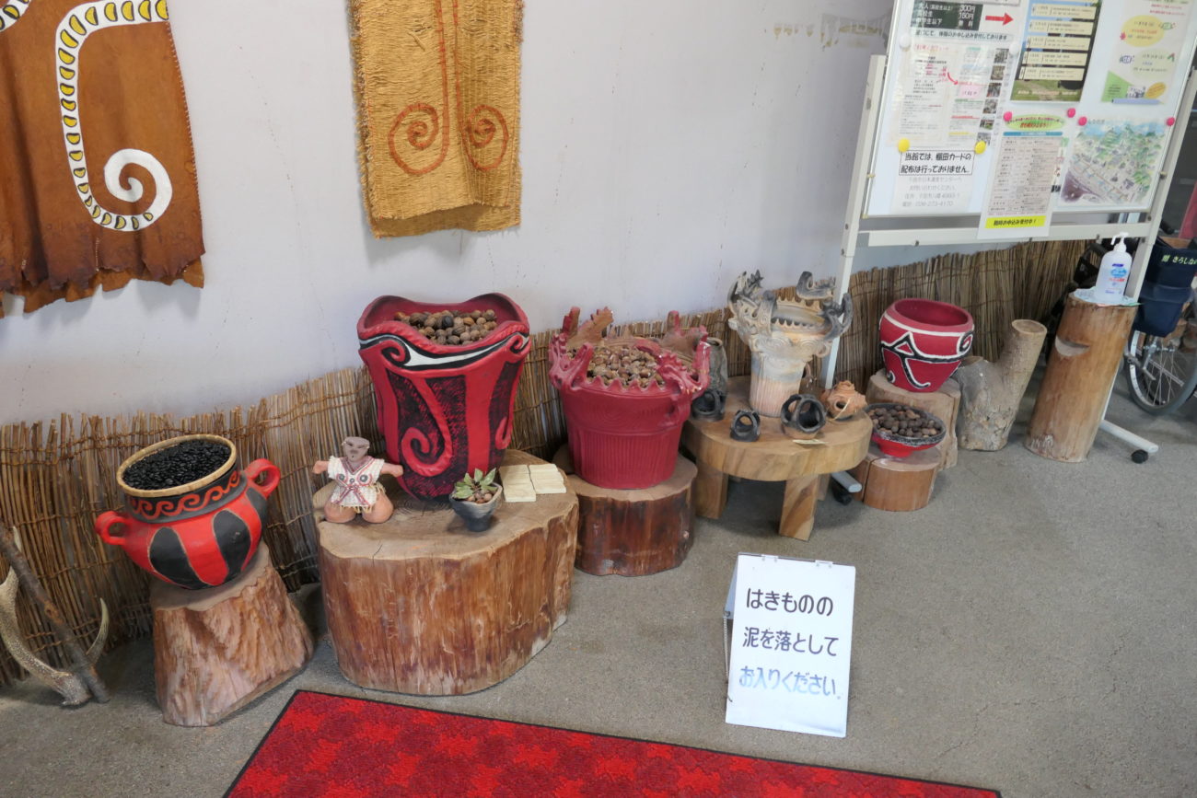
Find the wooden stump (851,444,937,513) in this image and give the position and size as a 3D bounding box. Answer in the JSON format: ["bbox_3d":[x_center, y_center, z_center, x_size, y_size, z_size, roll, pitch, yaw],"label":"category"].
[{"bbox_3d":[0.992,0.255,2.807,0.290,0.130,0.265,10,23,20],"label":"wooden stump"}]

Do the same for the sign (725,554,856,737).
[{"bbox_3d":[0.446,0.519,1.954,0.263,0.326,0.364,5,23,6],"label":"sign"}]

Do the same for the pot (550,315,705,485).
[{"bbox_3d":[0.082,0.003,2.392,0.450,0.427,0.430,2,22,-1],"label":"pot"}]

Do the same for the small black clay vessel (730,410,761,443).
[{"bbox_3d":[0.439,0.078,2.472,0.094,0.075,0.088,7,23,10],"label":"small black clay vessel"}]

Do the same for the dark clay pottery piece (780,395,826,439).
[{"bbox_3d":[0.629,0.053,2.548,0.140,0.125,0.135,-2,23,-9],"label":"dark clay pottery piece"}]

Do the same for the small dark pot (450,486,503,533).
[{"bbox_3d":[-0.274,0.242,1.884,0.115,0.100,0.115,2,22,-1],"label":"small dark pot"}]

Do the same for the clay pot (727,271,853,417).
[{"bbox_3d":[0.579,-0.163,2.624,0.378,0.412,0.360,2,22,0],"label":"clay pot"}]

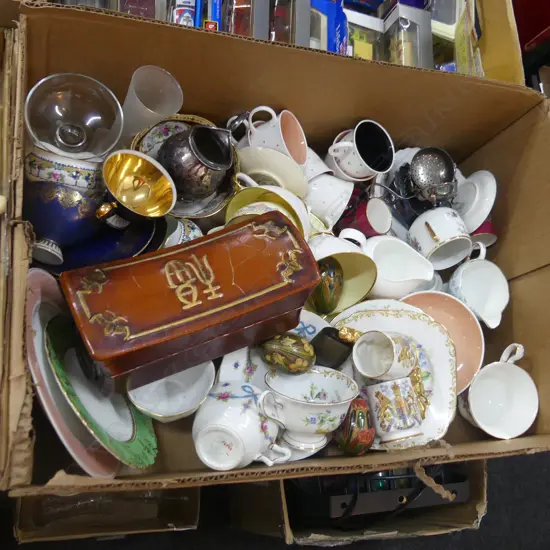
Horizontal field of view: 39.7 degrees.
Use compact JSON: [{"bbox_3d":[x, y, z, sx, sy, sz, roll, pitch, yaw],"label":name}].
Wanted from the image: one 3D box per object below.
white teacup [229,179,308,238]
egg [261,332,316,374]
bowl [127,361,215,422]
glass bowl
[{"bbox_3d":[-0.005,-0.062,0.828,0.109,0.091,0.056,61,30,-5],"label":"white teacup"},{"bbox_3d":[0.014,0.081,0.780,0.059,0.042,0.042,21,90,6],"label":"egg"},{"bbox_3d":[-0.106,0.102,0.809,0.093,0.050,0.093,-1,72,3],"label":"bowl"},{"bbox_3d":[-0.219,-0.158,0.818,0.100,0.055,0.100,3,71,-24],"label":"glass bowl"}]

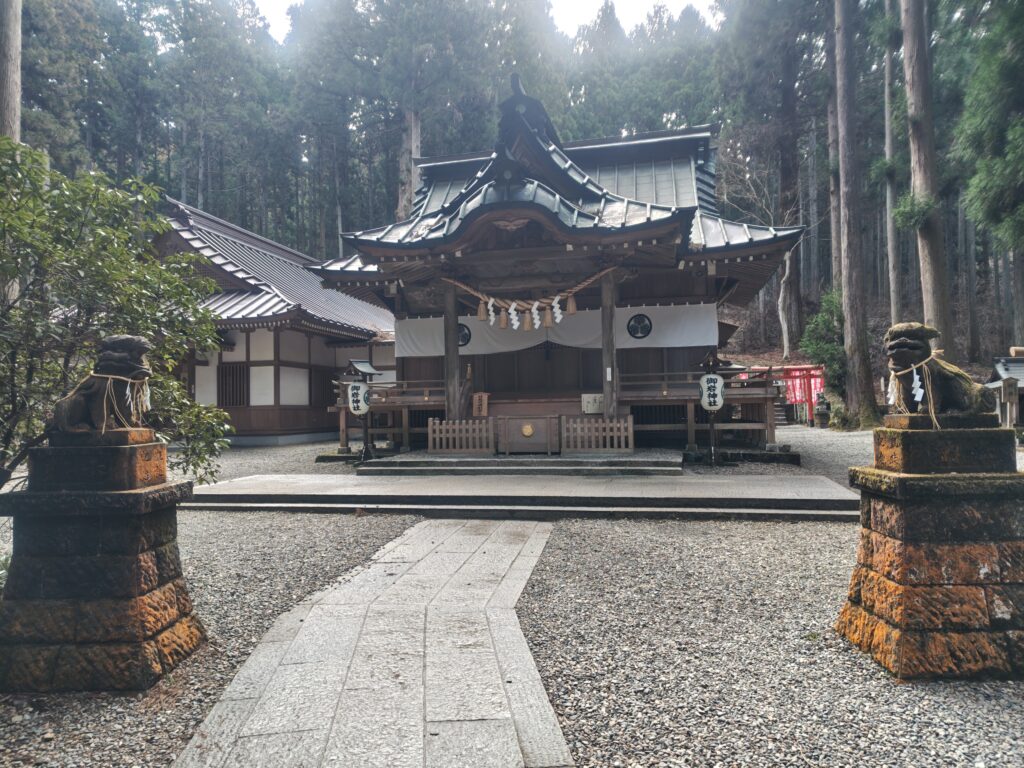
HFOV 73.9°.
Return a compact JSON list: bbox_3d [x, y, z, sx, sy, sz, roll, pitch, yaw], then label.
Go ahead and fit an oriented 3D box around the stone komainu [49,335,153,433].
[{"bbox_3d":[-2.690,0.000,4.450,0.600,0.610,0.310,-1,-2,2],"label":"stone komainu"}]

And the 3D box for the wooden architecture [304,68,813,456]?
[{"bbox_3d":[1.104,-2.647,20.026,12.600,8.850,10.400,-1,-2,13],"label":"wooden architecture"}]

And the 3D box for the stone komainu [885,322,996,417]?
[{"bbox_3d":[2.700,-0.100,4.320,0.590,0.590,0.310,-1,-2,-2],"label":"stone komainu"}]

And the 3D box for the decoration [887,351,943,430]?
[{"bbox_3d":[2.550,0.030,4.300,0.340,0.490,0.270,-1,-2,-2],"label":"decoration"}]

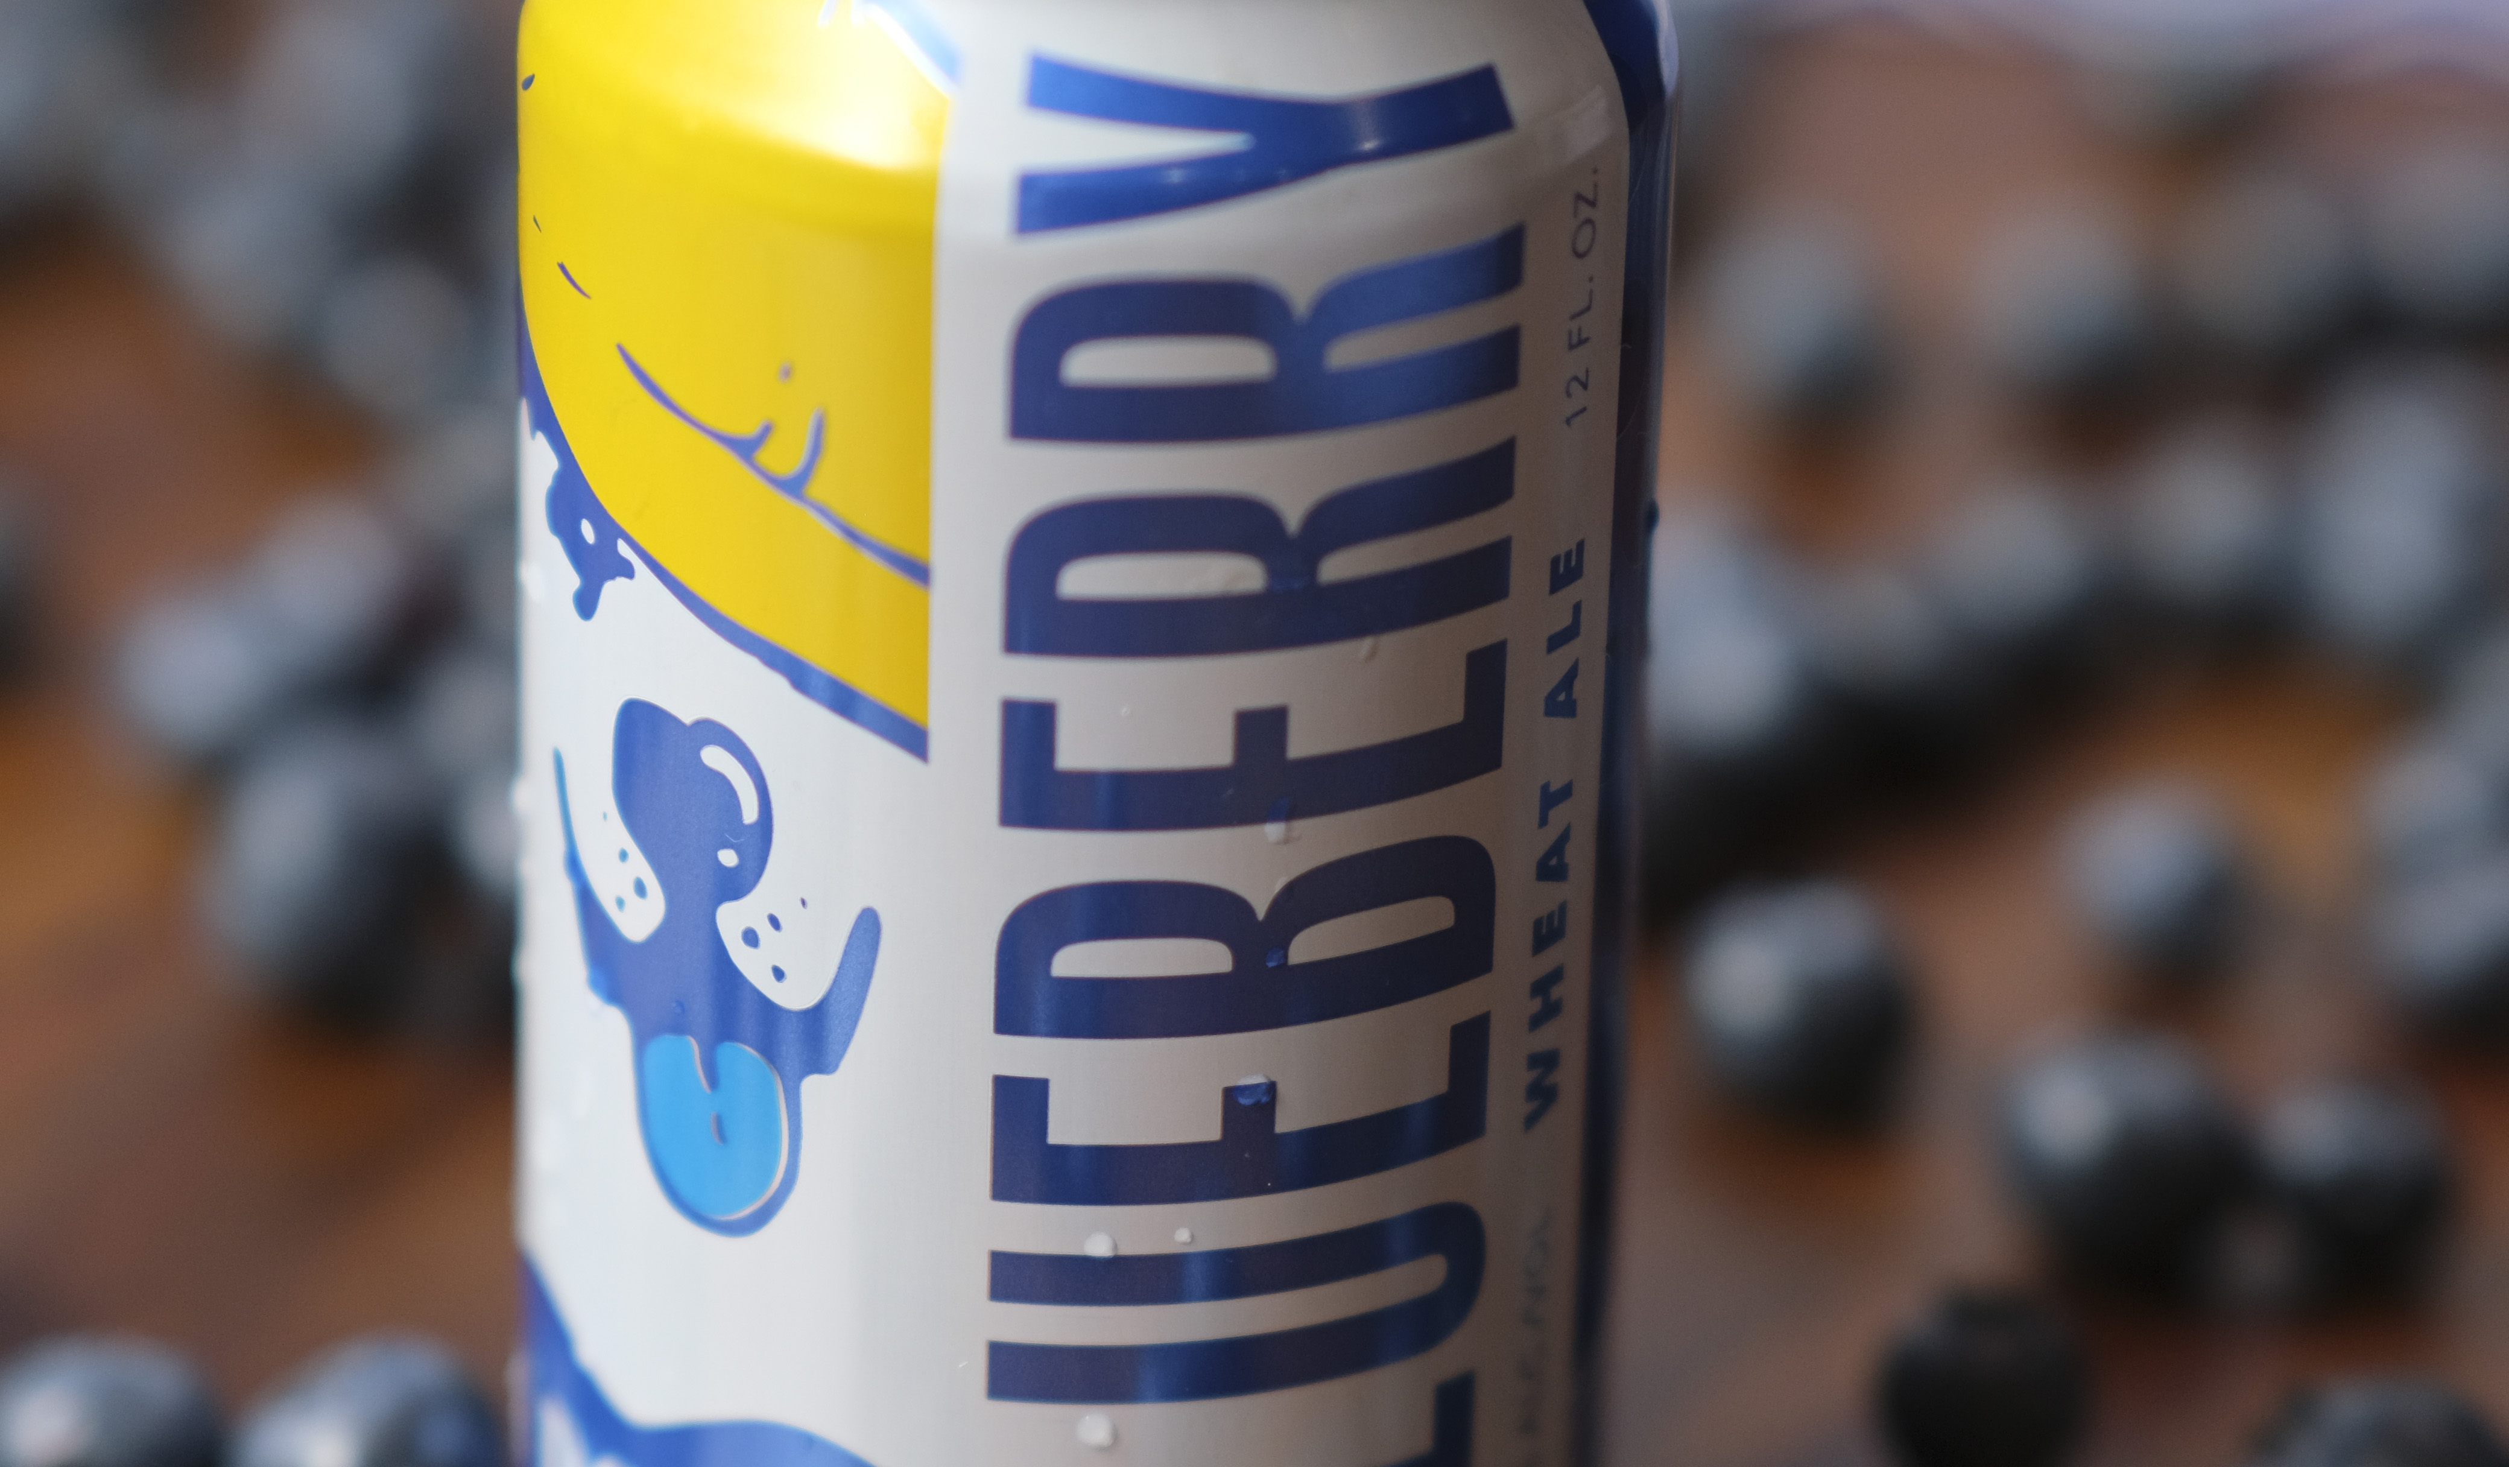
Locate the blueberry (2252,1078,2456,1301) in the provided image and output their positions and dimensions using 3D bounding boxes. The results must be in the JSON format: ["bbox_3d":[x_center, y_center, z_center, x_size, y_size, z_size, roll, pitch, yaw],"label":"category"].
[{"bbox_3d":[0.074,0.031,0.592,0.013,0.012,0.013,3,24,0],"label":"blueberry"}]

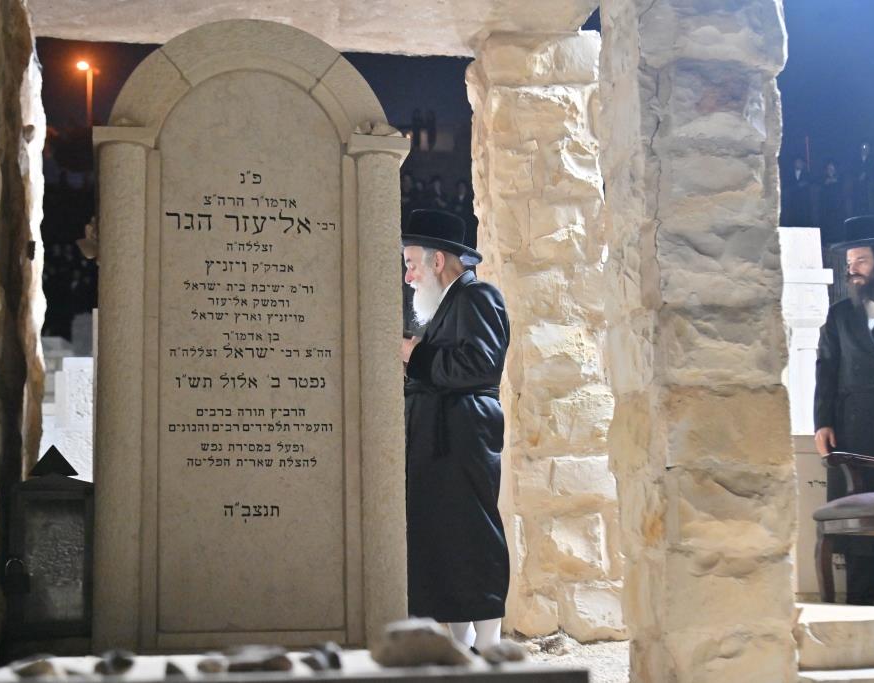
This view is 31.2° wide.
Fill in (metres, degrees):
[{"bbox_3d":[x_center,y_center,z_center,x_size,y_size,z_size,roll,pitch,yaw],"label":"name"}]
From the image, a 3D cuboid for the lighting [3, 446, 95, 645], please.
[{"bbox_3d":[-0.919,0.481,3.750,0.187,0.456,0.180,1,-10,-9],"label":"lighting"}]

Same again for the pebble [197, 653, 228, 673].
[{"bbox_3d":[-0.294,0.421,2.050,0.036,0.021,0.032,1,-10,-9],"label":"pebble"}]

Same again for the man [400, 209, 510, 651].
[{"bbox_3d":[0.027,0.332,5.900,0.480,1.703,0.520,1,-10,-11],"label":"man"}]

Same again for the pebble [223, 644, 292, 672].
[{"bbox_3d":[-0.236,0.415,2.050,0.085,0.029,0.055,1,-10,-9],"label":"pebble"}]

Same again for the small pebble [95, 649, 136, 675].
[{"bbox_3d":[-0.421,0.419,2.050,0.049,0.028,0.040,1,-10,-9],"label":"small pebble"}]

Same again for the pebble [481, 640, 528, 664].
[{"bbox_3d":[0.088,0.408,2.050,0.056,0.025,0.045,1,-10,-9],"label":"pebble"}]

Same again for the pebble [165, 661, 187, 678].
[{"bbox_3d":[-0.328,0.413,1.970,0.026,0.018,0.025,1,-10,-9],"label":"pebble"}]

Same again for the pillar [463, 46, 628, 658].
[{"bbox_3d":[0.449,-0.019,6.850,0.520,2.591,0.500,1,-10,-9],"label":"pillar"}]

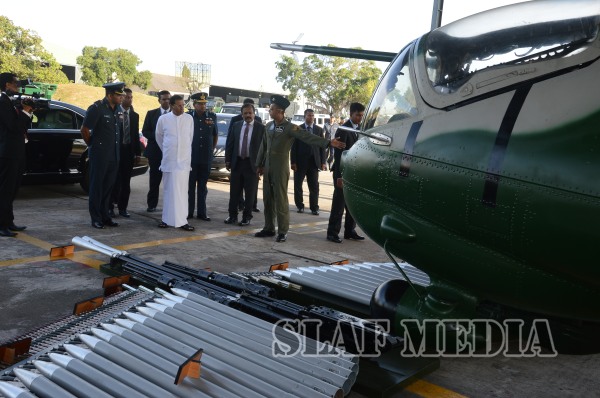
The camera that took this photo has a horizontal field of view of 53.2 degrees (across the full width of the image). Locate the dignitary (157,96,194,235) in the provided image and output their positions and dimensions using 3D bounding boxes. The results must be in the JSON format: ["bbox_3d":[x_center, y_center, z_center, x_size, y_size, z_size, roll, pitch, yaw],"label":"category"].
[{"bbox_3d":[-1.595,-0.479,7.675,0.480,1.695,0.330,0,8,-27],"label":"dignitary"}]

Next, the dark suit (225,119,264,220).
[{"bbox_3d":[-0.777,-0.403,8.388,0.530,1.440,0.310,3,7,-6],"label":"dark suit"}]

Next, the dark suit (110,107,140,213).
[{"bbox_3d":[-2.430,-0.538,8.365,0.480,1.470,0.290,1,8,-22],"label":"dark suit"}]

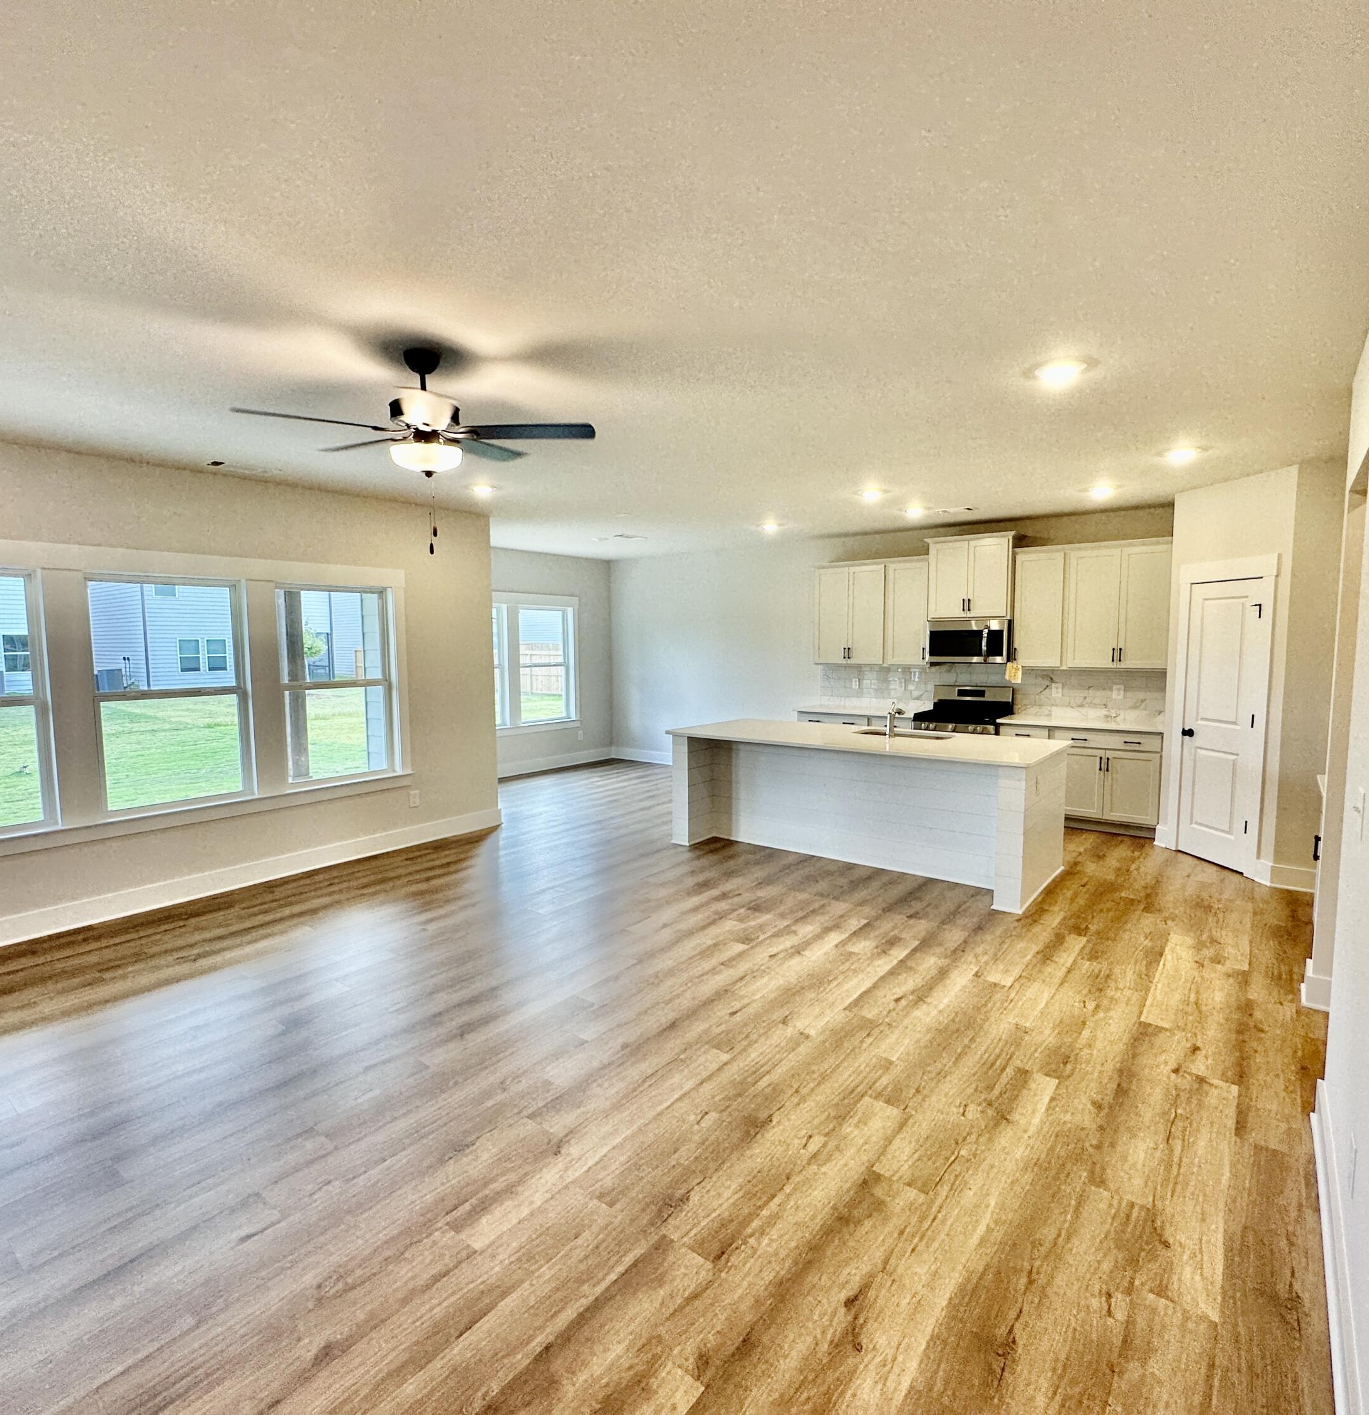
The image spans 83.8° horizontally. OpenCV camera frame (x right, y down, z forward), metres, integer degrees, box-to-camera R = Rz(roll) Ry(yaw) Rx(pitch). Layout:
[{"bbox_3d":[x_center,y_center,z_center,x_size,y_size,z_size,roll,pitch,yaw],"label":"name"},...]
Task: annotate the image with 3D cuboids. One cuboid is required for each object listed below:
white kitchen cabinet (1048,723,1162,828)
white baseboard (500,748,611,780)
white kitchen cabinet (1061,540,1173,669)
[{"bbox_3d":[3.651,0.569,6.589,0.835,0.820,0.620,3,6,38],"label":"white kitchen cabinet"},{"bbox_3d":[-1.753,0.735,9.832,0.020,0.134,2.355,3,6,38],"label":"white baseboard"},{"bbox_3d":[3.767,-0.866,6.604,0.769,1.040,0.345,3,6,38],"label":"white kitchen cabinet"}]

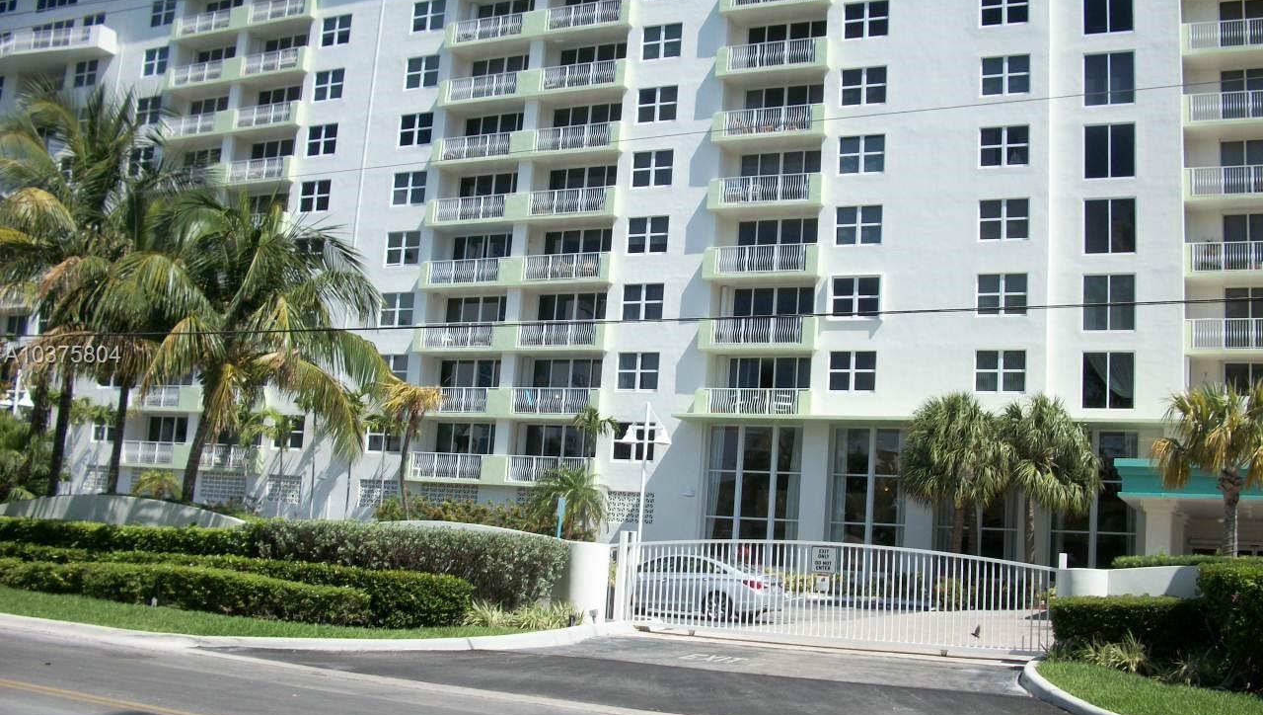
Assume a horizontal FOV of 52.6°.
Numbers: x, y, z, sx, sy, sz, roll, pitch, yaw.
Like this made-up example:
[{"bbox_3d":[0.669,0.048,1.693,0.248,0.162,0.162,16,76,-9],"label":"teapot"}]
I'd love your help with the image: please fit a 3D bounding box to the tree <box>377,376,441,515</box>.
[{"bbox_3d":[-8.050,4.086,46.000,2.300,6.600,2.300,0,-10,26],"label":"tree"}]

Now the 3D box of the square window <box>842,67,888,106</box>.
[{"bbox_3d":[8.607,-9.982,47.113,1.680,1.420,0.150,0,-10,26],"label":"square window"}]

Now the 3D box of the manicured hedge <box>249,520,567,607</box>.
[{"bbox_3d":[-4.965,4.486,28.000,7.200,1.570,1.300,1,-9,17],"label":"manicured hedge"}]

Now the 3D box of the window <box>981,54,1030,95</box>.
[{"bbox_3d":[13.357,-10.052,45.665,1.760,1.480,0.140,0,-10,26],"label":"window"}]

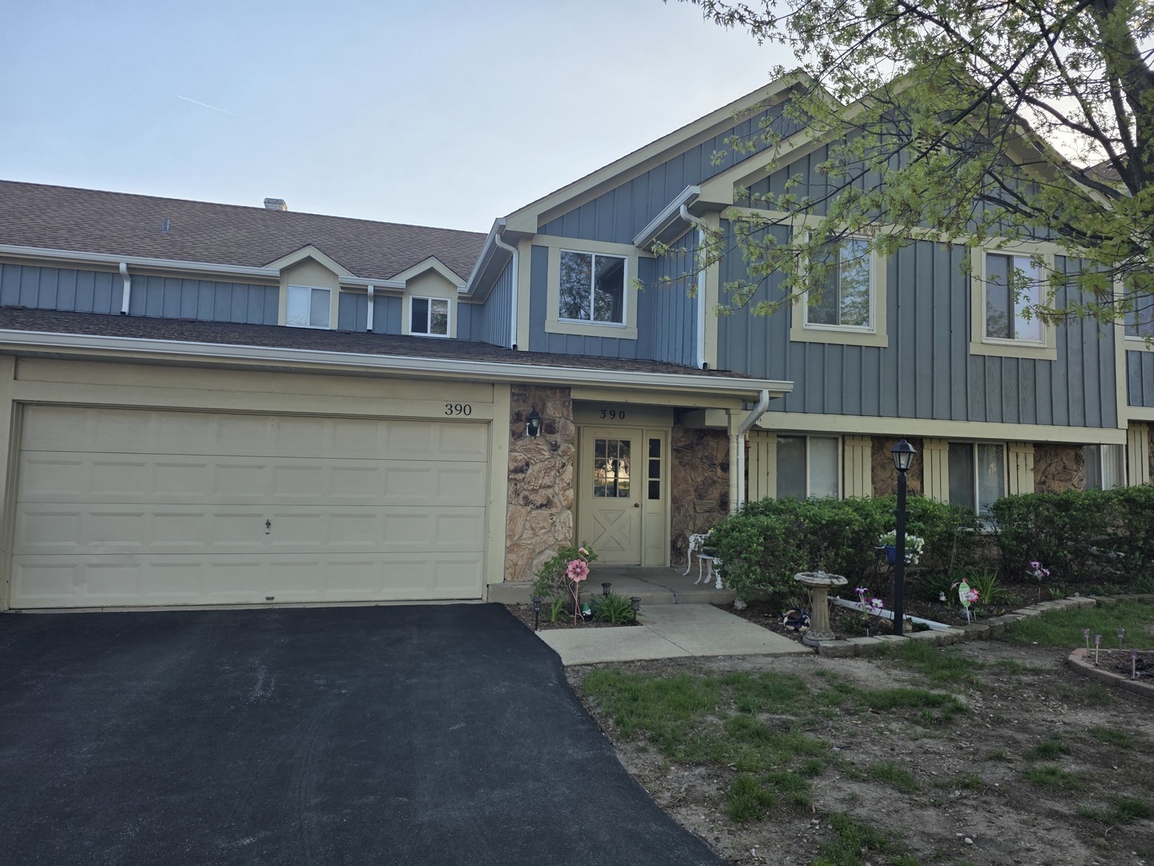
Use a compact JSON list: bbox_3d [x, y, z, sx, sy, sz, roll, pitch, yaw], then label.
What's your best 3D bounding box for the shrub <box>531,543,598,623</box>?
[{"bbox_3d":[-0.130,1.479,7.787,0.660,0.760,0.600,1,-4,0],"label":"shrub"}]

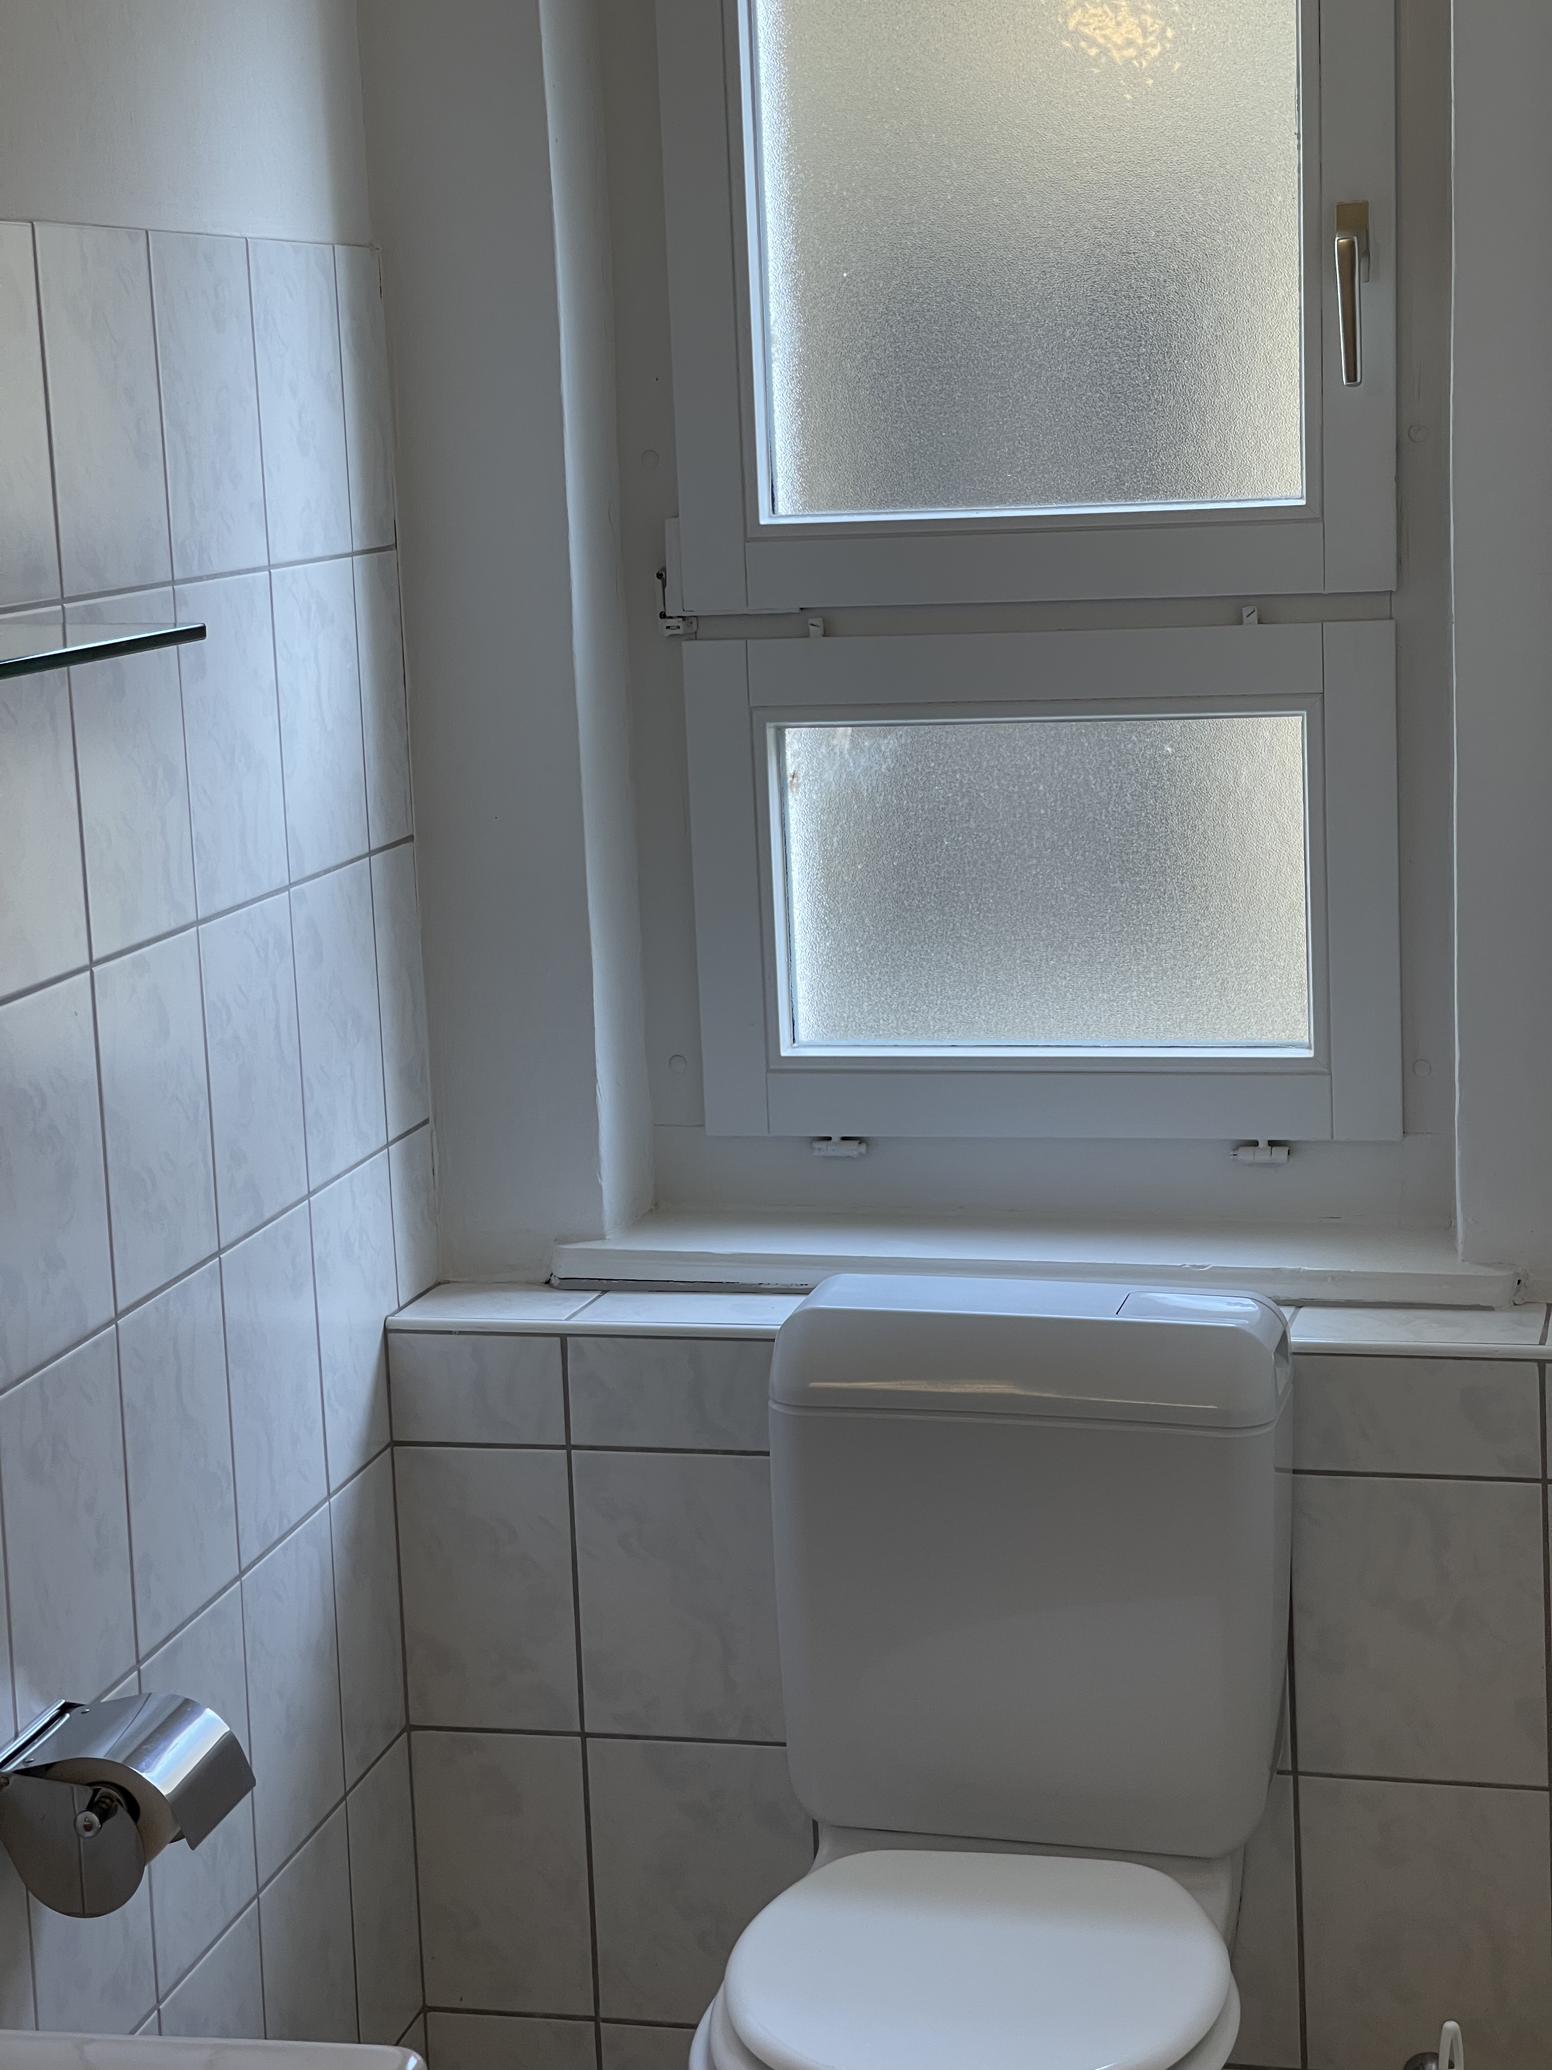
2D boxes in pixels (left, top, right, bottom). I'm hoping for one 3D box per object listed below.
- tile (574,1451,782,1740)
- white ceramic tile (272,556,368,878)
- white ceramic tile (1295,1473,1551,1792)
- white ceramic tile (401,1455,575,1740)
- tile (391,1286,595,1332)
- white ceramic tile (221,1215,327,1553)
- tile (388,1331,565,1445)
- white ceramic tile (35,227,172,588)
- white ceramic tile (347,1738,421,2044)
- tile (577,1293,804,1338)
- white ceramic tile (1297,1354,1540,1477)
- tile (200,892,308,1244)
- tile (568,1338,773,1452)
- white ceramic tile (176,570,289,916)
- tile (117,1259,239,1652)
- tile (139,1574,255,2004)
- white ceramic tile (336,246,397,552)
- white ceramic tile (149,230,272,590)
[{"bbox_3d":[-0.070,0.475,3.219,0.199,0.248,0.009,0,10,14],"label":"tile"},{"bbox_3d":[-0.373,-0.259,3.114,0.009,0.249,0.200,0,10,13],"label":"white ceramic tile"},{"bbox_3d":[0.518,0.477,3.076,0.199,0.251,0.009,0,10,15],"label":"white ceramic tile"},{"bbox_3d":[-0.244,0.474,3.263,0.156,0.248,0.009,0,10,14],"label":"white ceramic tile"},{"bbox_3d":[-0.238,0.235,3.311,0.157,0.010,0.145,0,9,16],"label":"tile"},{"bbox_3d":[-0.395,0.272,2.986,0.009,0.248,0.199,0,10,13],"label":"white ceramic tile"},{"bbox_3d":[-0.253,0.301,3.254,0.155,0.095,0.009,0,10,15],"label":"tile"},{"bbox_3d":[-0.472,-0.438,2.682,0.009,0.249,0.200,0,10,13],"label":"white ceramic tile"},{"bbox_3d":[-0.335,0.737,3.244,0.009,0.248,0.158,0,10,13],"label":"white ceramic tile"},{"bbox_3d":[-0.065,0.236,3.236,0.199,0.010,0.131,0,10,14],"label":"tile"},{"bbox_3d":[0.510,0.303,3.041,0.199,0.096,0.009,0,10,14],"label":"white ceramic tile"},{"bbox_3d":[-0.407,0.024,2.961,0.009,0.249,0.200,0,10,13],"label":"tile"},{"bbox_3d":[-0.078,0.302,3.207,0.200,0.097,0.009,0,9,16],"label":"tile"},{"bbox_3d":[-0.415,-0.224,2.902,0.009,0.248,0.199,0,10,13],"label":"white ceramic tile"},{"bbox_3d":[-0.442,0.309,2.812,0.009,0.249,0.199,0,10,13],"label":"tile"},{"bbox_3d":[-0.431,0.559,2.854,0.009,0.251,0.199,0,10,13],"label":"tile"},{"bbox_3d":[-0.350,-0.537,3.231,0.009,0.251,0.114,0,10,13],"label":"white ceramic tile"},{"bbox_3d":[-0.429,-0.474,2.881,0.009,0.251,0.199,0,10,13],"label":"white ceramic tile"}]

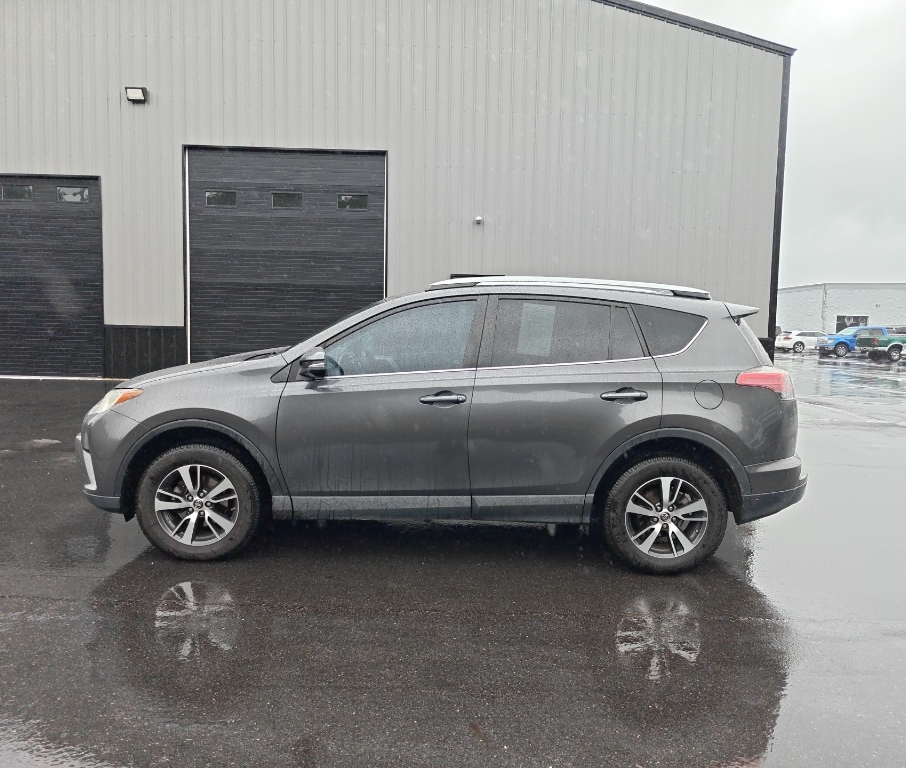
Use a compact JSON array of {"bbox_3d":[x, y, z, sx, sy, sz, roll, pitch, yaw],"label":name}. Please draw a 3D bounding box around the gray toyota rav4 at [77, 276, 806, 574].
[{"bbox_3d":[-0.095,0.153,4.725,4.610,1.705,1.870,1,5,0],"label":"gray toyota rav4"}]

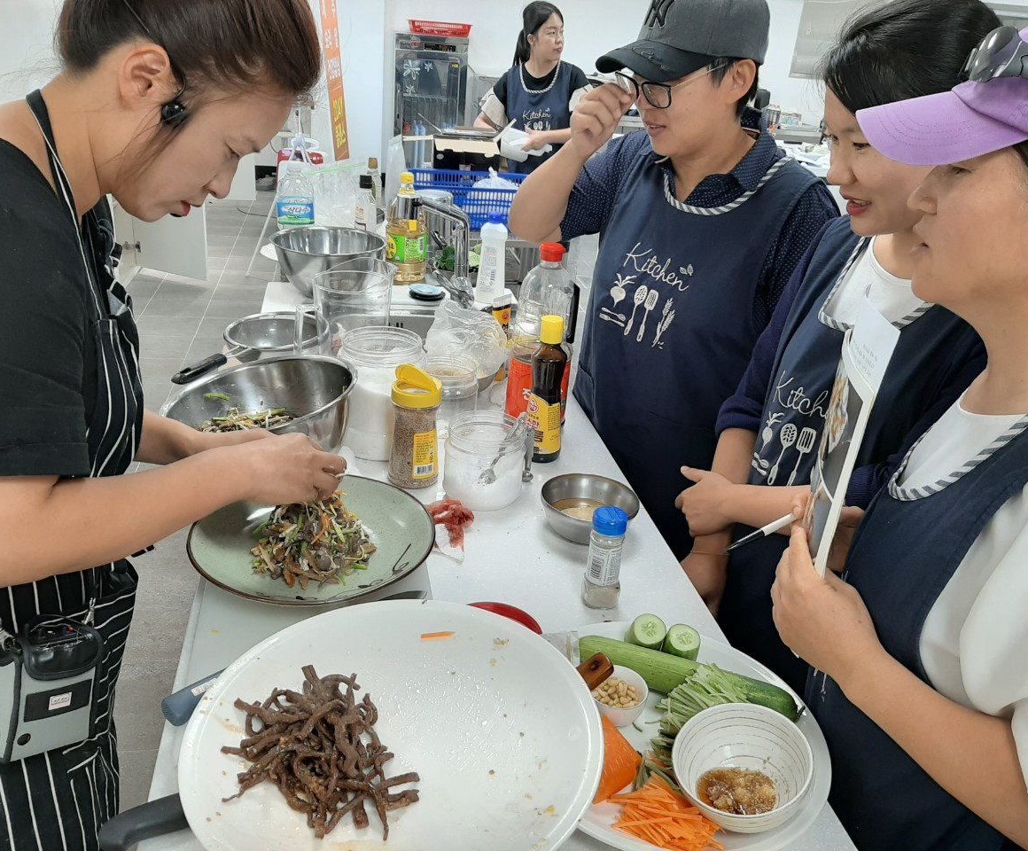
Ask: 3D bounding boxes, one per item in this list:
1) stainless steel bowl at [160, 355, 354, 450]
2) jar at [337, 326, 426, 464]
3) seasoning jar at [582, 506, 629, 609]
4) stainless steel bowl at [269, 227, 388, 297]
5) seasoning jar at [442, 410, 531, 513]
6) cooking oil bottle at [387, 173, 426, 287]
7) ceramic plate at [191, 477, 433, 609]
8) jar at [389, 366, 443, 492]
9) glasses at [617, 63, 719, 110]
[{"bbox_3d":[-0.360,0.004,1.256,0.280,0.120,0.280,-10,27,-7],"label":"stainless steel bowl"},{"bbox_3d":[-0.206,-0.052,1.340,0.130,0.176,0.130,-1,26,-11],"label":"jar"},{"bbox_3d":[0.111,0.158,1.022,0.045,0.115,0.045,4,25,-2],"label":"seasoning jar"},{"bbox_3d":[-0.447,-0.390,2.072,0.279,0.122,0.279,-1,26,-11],"label":"stainless steel bowl"},{"bbox_3d":[-0.042,0.049,1.238,0.118,0.104,0.118,4,25,-2],"label":"seasoning jar"},{"bbox_3d":[-0.287,-0.535,2.297,0.107,0.276,0.107,4,25,-2],"label":"cooking oil bottle"},{"bbox_3d":[-0.242,0.147,1.040,0.289,0.045,0.289,-1,26,-11],"label":"ceramic plate"},{"bbox_3d":[-0.144,-0.001,1.245,0.074,0.173,0.074,4,25,-2],"label":"jar"},{"bbox_3d":[0.280,-0.615,1.506,0.142,0.046,0.140,-30,42,-23],"label":"glasses"}]

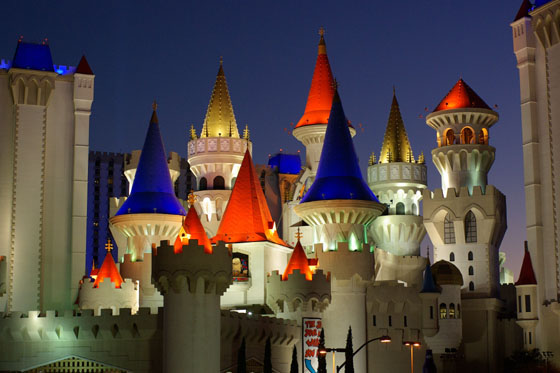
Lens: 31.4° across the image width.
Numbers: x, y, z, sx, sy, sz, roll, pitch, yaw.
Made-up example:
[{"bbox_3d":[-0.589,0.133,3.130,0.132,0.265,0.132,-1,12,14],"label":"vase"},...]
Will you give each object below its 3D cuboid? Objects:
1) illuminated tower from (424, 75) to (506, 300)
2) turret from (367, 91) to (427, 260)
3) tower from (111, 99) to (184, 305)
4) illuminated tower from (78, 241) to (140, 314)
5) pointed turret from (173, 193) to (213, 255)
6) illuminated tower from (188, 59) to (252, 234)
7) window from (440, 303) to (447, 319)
[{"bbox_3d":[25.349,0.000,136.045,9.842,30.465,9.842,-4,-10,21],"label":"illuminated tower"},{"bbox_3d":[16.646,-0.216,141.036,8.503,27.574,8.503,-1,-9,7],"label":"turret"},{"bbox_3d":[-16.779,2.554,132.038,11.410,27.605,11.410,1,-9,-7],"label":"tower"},{"bbox_3d":[-21.306,11.185,124.005,7.476,9.458,7.476,1,-9,-10],"label":"illuminated tower"},{"bbox_3d":[-8.692,3.853,100.002,3.818,6.173,3.818,1,-9,-5],"label":"pointed turret"},{"bbox_3d":[-8.816,-5.734,145.033,9.327,26.754,9.327,0,-9,-3],"label":"illuminated tower"},{"bbox_3d":[20.700,15.698,126.000,0.760,2.011,0.304,-3,-10,17],"label":"window"}]

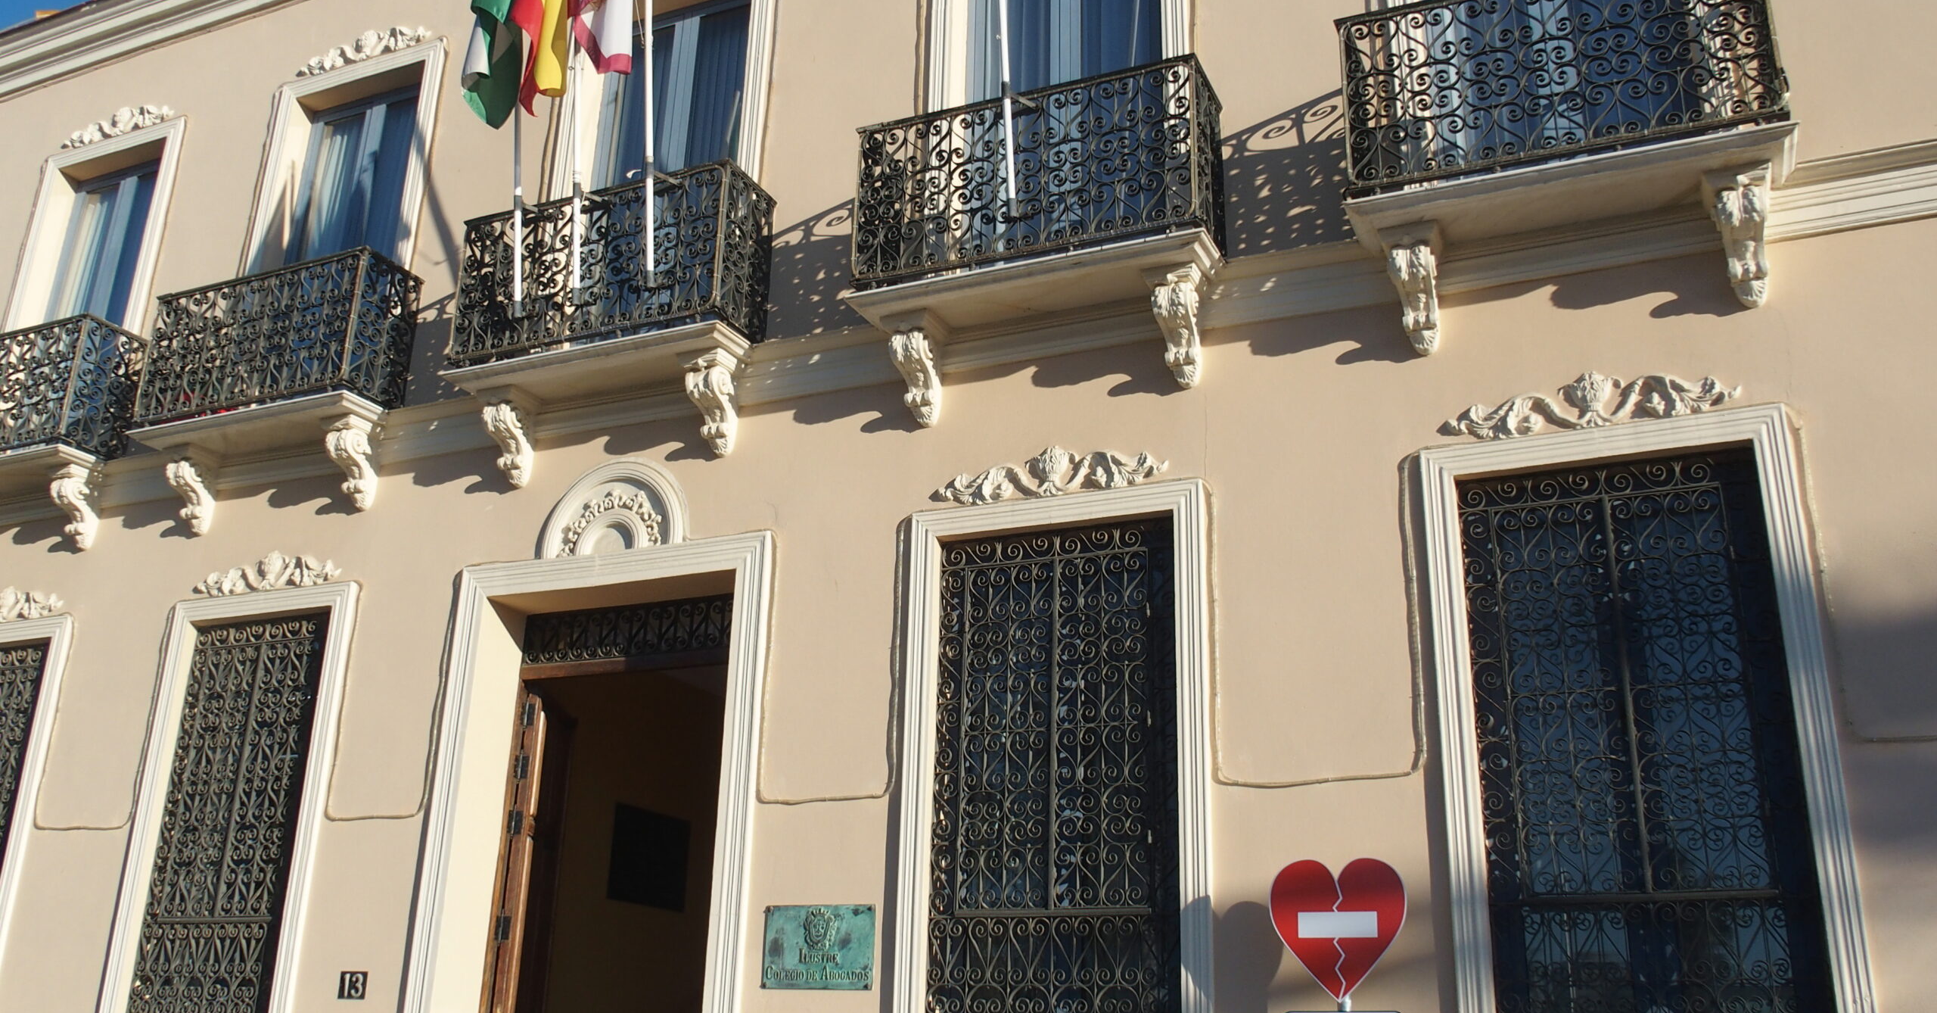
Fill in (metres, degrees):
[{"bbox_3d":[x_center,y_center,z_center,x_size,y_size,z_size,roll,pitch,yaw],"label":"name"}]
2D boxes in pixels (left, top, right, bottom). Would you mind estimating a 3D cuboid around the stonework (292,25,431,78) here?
[{"bbox_3d":[-4.559,-3.483,11.812,1.351,0.265,0.100,-7,-21,23],"label":"stonework"}]

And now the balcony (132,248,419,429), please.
[{"bbox_3d":[-4.796,-1.069,10.873,1.951,0.974,0.533,-7,-20,23],"label":"balcony"}]

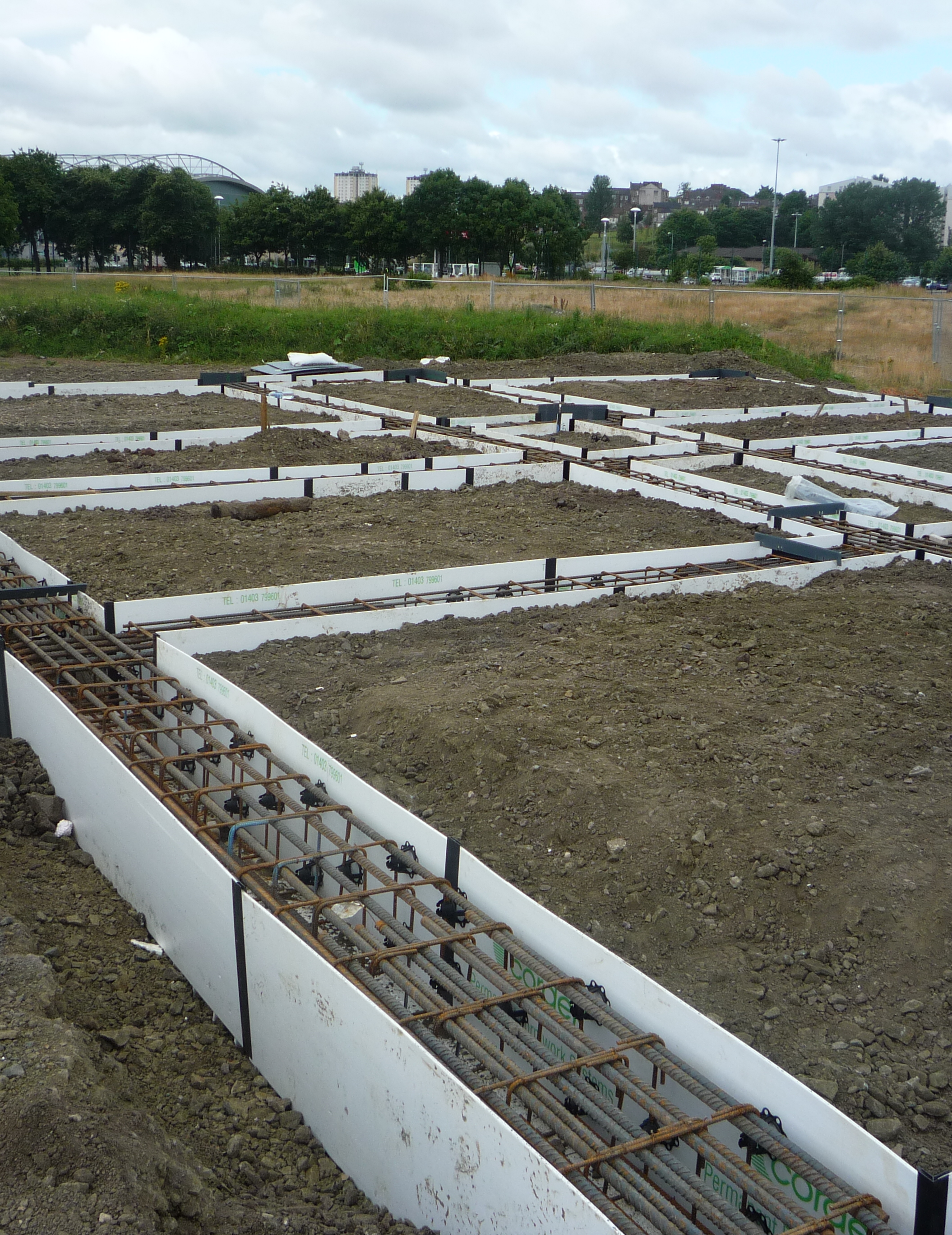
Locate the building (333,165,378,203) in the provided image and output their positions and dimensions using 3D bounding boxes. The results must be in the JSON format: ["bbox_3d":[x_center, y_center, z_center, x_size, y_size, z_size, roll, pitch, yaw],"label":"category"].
[{"bbox_3d":[-104.308,-360.567,1250.113,37.000,68.000,22.000,-1,14,-5],"label":"building"}]

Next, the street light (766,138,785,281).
[{"bbox_3d":[44.008,-60.028,210.256,2.100,20.000,1.900,3,15,11],"label":"street light"}]

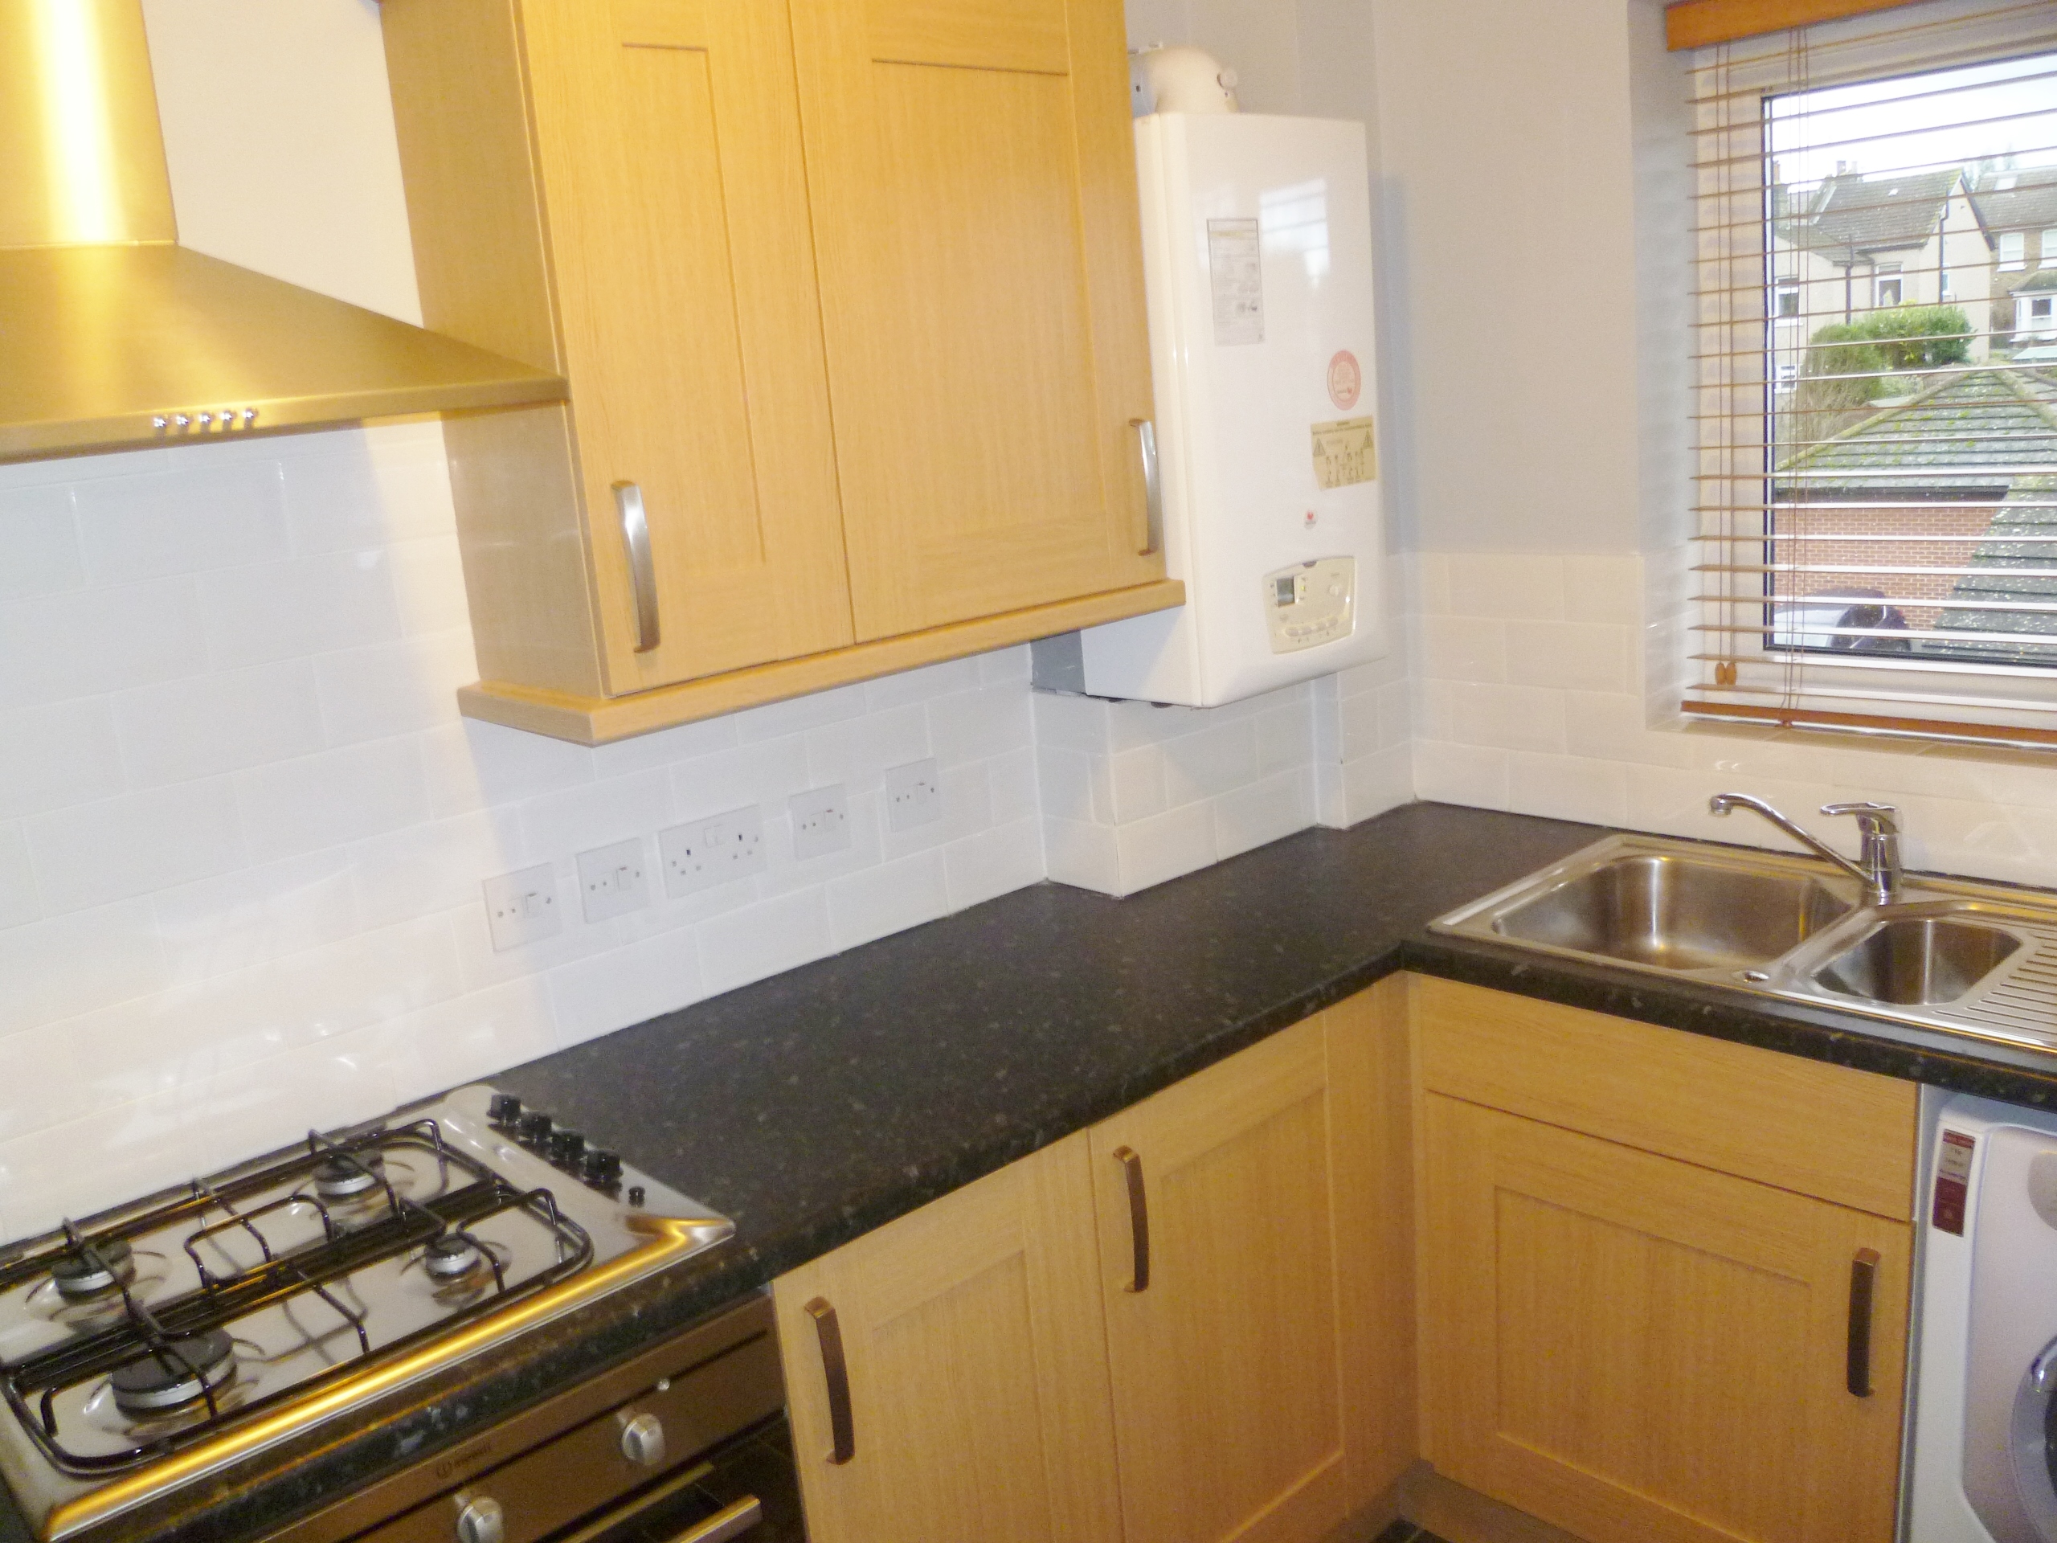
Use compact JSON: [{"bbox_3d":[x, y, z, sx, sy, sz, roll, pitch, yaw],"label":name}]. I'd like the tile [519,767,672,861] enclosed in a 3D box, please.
[{"bbox_3d":[-0.503,0.062,1.960,0.200,0.100,0.009,-16,17,-40],"label":"tile"}]

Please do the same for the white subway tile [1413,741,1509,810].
[{"bbox_3d":[0.700,0.007,2.692,0.009,0.096,0.179,-16,17,-40],"label":"white subway tile"}]

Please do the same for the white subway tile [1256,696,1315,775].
[{"bbox_3d":[0.393,-0.050,2.560,0.139,0.100,0.009,-16,17,-40],"label":"white subway tile"}]

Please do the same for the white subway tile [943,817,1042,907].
[{"bbox_3d":[-0.050,0.133,2.445,0.189,0.096,0.009,-16,17,-40],"label":"white subway tile"}]

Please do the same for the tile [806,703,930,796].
[{"bbox_3d":[-0.216,-0.025,2.272,0.200,0.102,0.009,-16,17,-40],"label":"tile"}]

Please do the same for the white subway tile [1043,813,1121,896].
[{"bbox_3d":[0.079,0.120,2.394,0.009,0.100,0.155,-16,17,-40],"label":"white subway tile"}]

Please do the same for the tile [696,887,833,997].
[{"bbox_3d":[-0.342,0.217,2.159,0.198,0.100,0.009,-16,17,-39],"label":"tile"}]

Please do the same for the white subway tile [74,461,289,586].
[{"bbox_3d":[-0.836,-0.247,1.655,0.198,0.100,0.009,-16,17,-39],"label":"white subway tile"}]

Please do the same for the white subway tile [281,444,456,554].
[{"bbox_3d":[-0.688,-0.290,1.779,0.198,0.100,0.009,-16,17,-39],"label":"white subway tile"}]

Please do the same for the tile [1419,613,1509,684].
[{"bbox_3d":[0.693,-0.197,2.648,0.009,0.100,0.167,-16,17,-40],"label":"tile"}]

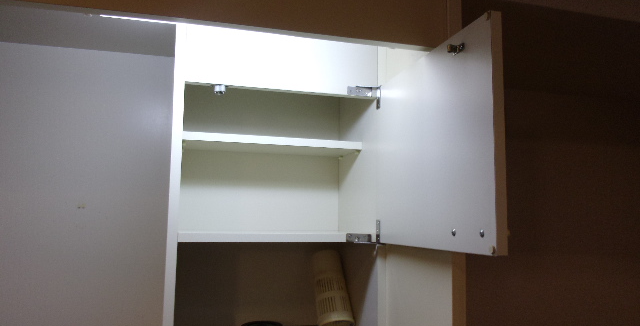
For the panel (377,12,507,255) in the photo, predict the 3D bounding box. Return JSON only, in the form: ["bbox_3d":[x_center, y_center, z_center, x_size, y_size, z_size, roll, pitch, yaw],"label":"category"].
[{"bbox_3d":[0.173,-0.019,0.830,0.016,0.306,0.389,3,-7,-15],"label":"panel"}]

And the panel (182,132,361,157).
[{"bbox_3d":[-0.111,-0.036,1.135,0.372,0.016,0.158,3,-7,-16],"label":"panel"}]

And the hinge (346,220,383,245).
[{"bbox_3d":[0.085,0.132,0.990,0.068,0.046,0.020,3,-7,-16],"label":"hinge"}]

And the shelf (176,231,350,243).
[{"bbox_3d":[-0.101,0.151,1.069,0.372,0.018,0.248,3,-7,-16],"label":"shelf"}]

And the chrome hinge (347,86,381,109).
[{"bbox_3d":[0.089,-0.131,1.020,0.068,0.047,0.020,3,-7,-16],"label":"chrome hinge"}]

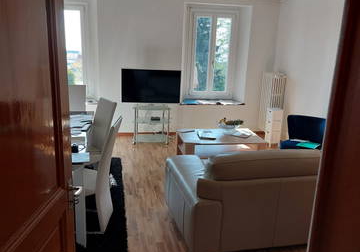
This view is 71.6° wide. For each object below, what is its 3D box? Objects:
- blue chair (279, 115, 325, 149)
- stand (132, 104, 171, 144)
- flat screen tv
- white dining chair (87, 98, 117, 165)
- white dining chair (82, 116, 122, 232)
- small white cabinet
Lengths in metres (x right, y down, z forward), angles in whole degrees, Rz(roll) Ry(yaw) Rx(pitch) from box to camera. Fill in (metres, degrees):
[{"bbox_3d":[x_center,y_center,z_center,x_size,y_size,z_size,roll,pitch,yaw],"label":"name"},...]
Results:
[{"bbox_3d":[2.053,0.272,4.296,0.640,0.830,0.620,11,14,41],"label":"blue chair"},{"bbox_3d":[-0.625,-0.017,5.549,0.750,0.770,0.530,3,11,7],"label":"stand"},{"bbox_3d":[-0.669,-0.903,5.767,1.360,0.765,0.070,3,11,7],"label":"flat screen tv"},{"bbox_3d":[-1.237,0.231,3.472,0.580,1.030,0.430,-5,13,-31],"label":"white dining chair"},{"bbox_3d":[-0.894,0.449,2.412,0.580,1.020,0.420,1,11,-3],"label":"white dining chair"},{"bbox_3d":[2.079,0.056,5.507,0.260,0.800,0.260,3,11,7],"label":"small white cabinet"}]

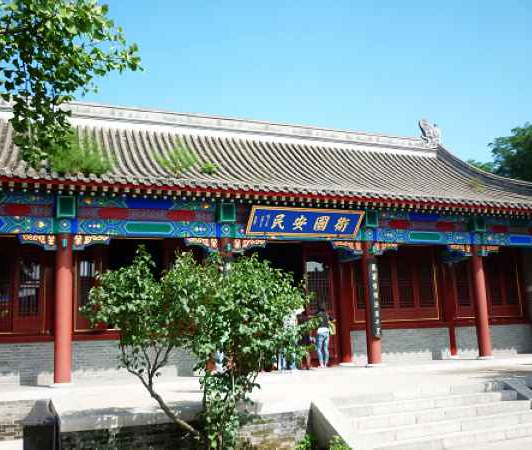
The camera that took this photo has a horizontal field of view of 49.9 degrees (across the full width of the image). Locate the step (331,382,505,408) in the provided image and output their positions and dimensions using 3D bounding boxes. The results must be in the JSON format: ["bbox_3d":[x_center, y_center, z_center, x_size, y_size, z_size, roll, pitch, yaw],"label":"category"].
[{"bbox_3d":[2.492,2.739,9.341,3.357,0.130,0.290,2,-11,-22],"label":"step"}]

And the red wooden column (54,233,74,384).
[{"bbox_3d":[-3.890,1.577,11.011,0.307,2.884,0.307,2,-11,-22],"label":"red wooden column"}]

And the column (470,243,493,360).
[{"bbox_3d":[5.597,1.975,14.914,0.307,2.899,0.307,2,-11,-22],"label":"column"}]

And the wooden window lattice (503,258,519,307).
[{"bbox_3d":[7.557,1.773,17.662,0.483,1.481,0.060,2,-11,-22],"label":"wooden window lattice"}]

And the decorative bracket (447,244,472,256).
[{"bbox_3d":[5.171,0.681,15.219,0.780,0.310,0.100,2,-11,-21],"label":"decorative bracket"}]

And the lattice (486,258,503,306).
[{"bbox_3d":[7.044,1.756,17.552,0.430,1.420,0.070,2,-11,-21],"label":"lattice"}]

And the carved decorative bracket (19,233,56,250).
[{"bbox_3d":[-4.536,0.344,11.386,0.710,0.310,0.100,2,-11,-21],"label":"carved decorative bracket"}]

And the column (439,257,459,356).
[{"bbox_3d":[5.126,2.172,16.038,0.287,2.956,0.287,2,-11,-22],"label":"column"}]

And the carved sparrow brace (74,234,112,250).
[{"bbox_3d":[-3.663,0.394,12.087,0.810,0.320,0.100,2,-11,-21],"label":"carved sparrow brace"}]

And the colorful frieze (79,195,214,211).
[{"bbox_3d":[-2.582,-0.435,12.681,3.000,0.245,0.170,2,-11,-21],"label":"colorful frieze"}]

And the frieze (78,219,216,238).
[{"bbox_3d":[-2.564,0.094,12.587,2.980,0.340,0.170,2,-11,-21],"label":"frieze"}]

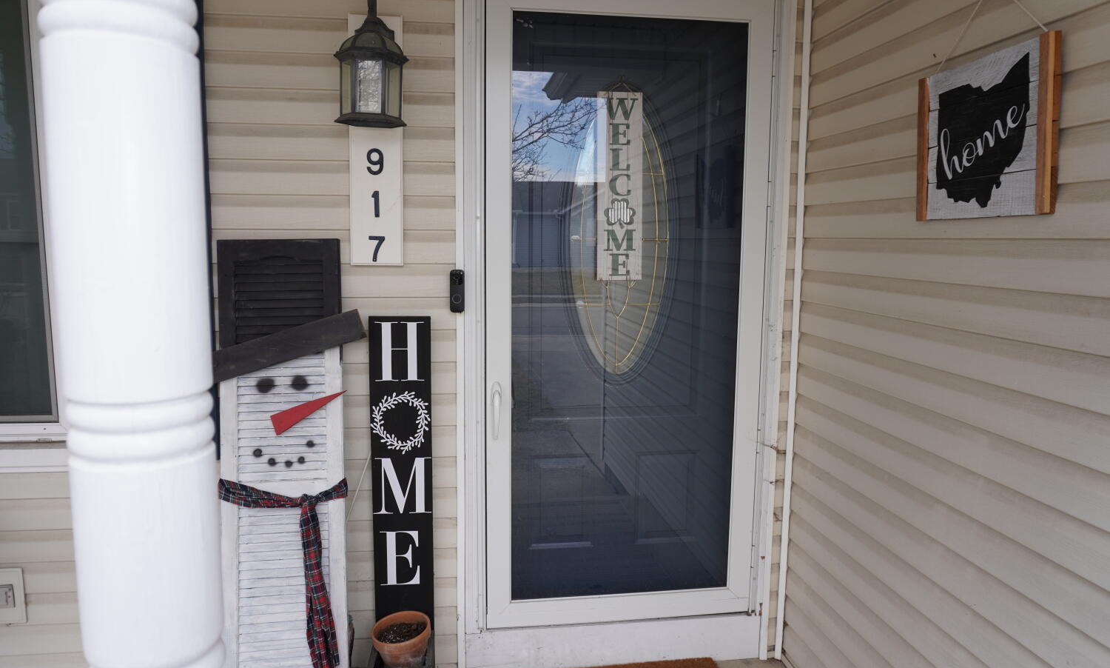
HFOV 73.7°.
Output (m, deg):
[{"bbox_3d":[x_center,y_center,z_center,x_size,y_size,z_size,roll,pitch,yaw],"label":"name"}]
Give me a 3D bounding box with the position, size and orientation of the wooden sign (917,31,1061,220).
[{"bbox_3d":[0.901,-0.414,1.570,0.026,0.331,0.392,-4,7,-7],"label":"wooden sign"}]

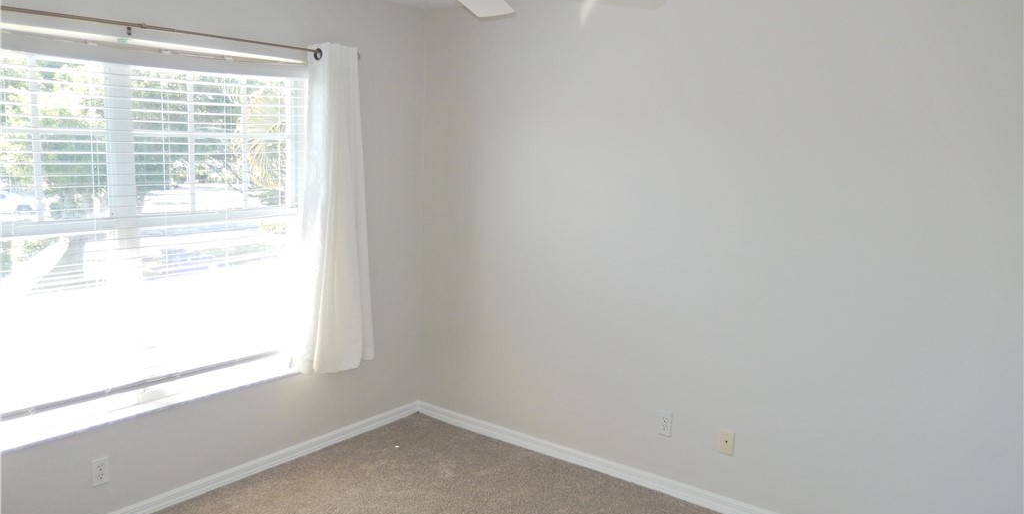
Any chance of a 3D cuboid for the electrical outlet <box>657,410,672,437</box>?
[{"bbox_3d":[0.752,0.821,3.648,0.071,0.117,0.010,9,11,36],"label":"electrical outlet"}]

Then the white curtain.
[{"bbox_3d":[-0.904,-0.227,3.863,0.130,1.690,0.530,9,11,36],"label":"white curtain"}]

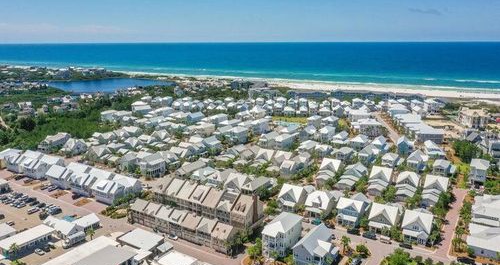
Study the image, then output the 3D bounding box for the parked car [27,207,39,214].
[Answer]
[{"bbox_3d":[-106.910,38.940,192.560,1.950,1.750,5.300,8,16,32],"label":"parked car"}]

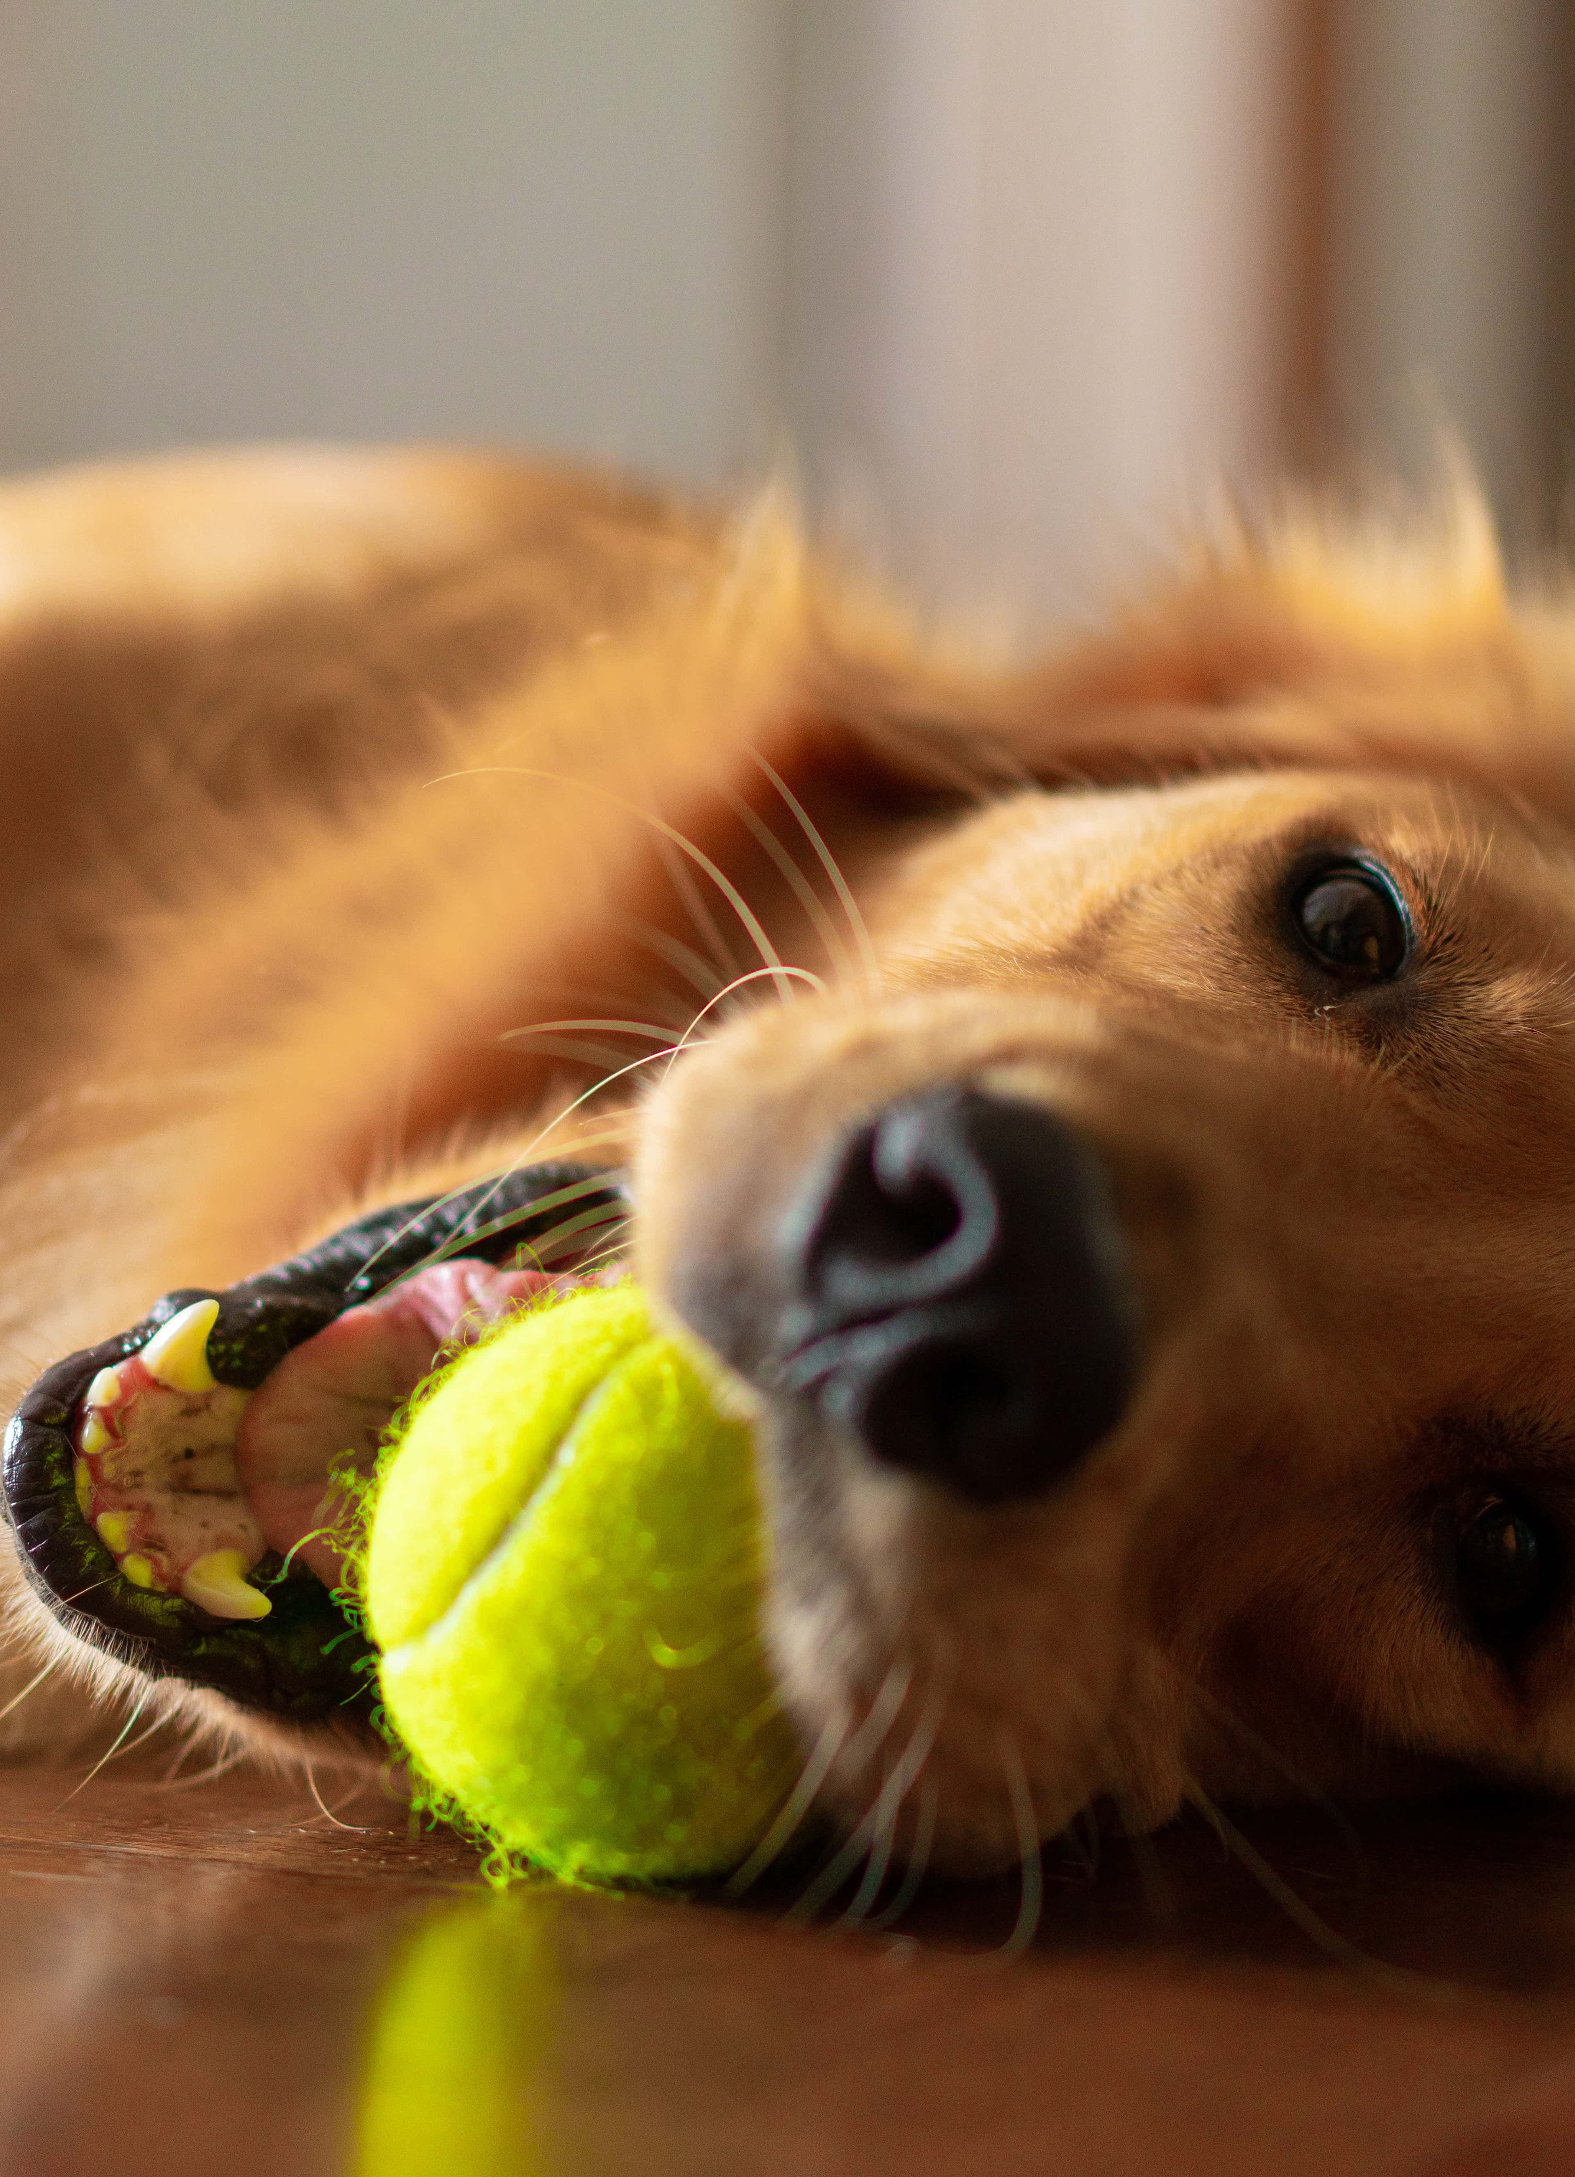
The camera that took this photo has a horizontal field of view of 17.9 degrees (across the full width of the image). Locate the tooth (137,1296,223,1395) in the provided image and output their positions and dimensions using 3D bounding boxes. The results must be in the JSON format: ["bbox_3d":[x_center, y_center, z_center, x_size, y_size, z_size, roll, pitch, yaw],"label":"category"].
[{"bbox_3d":[-0.069,0.029,0.562,0.008,0.012,0.008,10,40,-25],"label":"tooth"}]

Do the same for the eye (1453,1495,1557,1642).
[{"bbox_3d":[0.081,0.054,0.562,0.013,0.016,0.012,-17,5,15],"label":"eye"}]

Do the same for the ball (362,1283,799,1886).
[{"bbox_3d":[-0.014,0.056,0.562,0.067,0.067,0.067,1,2,0],"label":"ball"}]

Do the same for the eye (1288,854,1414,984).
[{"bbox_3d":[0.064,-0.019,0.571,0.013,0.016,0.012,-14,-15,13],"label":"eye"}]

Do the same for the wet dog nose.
[{"bbox_3d":[0.017,0.021,0.505,0.030,0.042,0.026,-17,-5,23],"label":"wet dog nose"}]

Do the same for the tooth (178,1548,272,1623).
[{"bbox_3d":[-0.064,0.056,0.562,0.008,0.008,0.011,-19,34,-32],"label":"tooth"}]

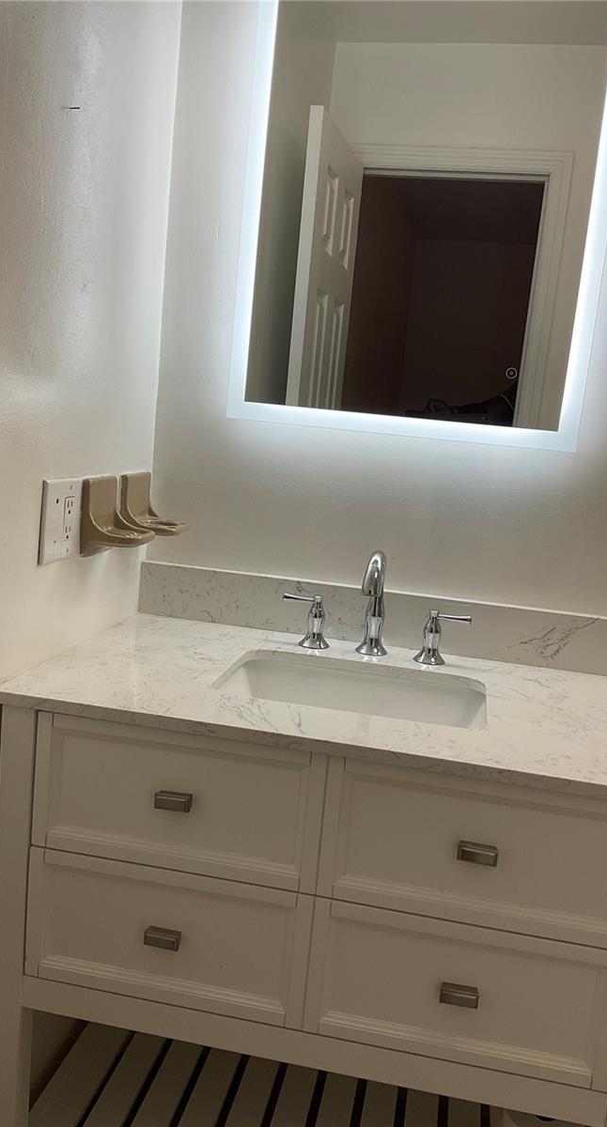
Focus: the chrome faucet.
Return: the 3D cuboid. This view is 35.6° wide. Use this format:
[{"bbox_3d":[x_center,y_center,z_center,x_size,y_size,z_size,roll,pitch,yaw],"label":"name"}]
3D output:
[{"bbox_3d":[0.119,0.069,1.591,0.054,0.187,0.160,7,9,10],"label":"chrome faucet"}]

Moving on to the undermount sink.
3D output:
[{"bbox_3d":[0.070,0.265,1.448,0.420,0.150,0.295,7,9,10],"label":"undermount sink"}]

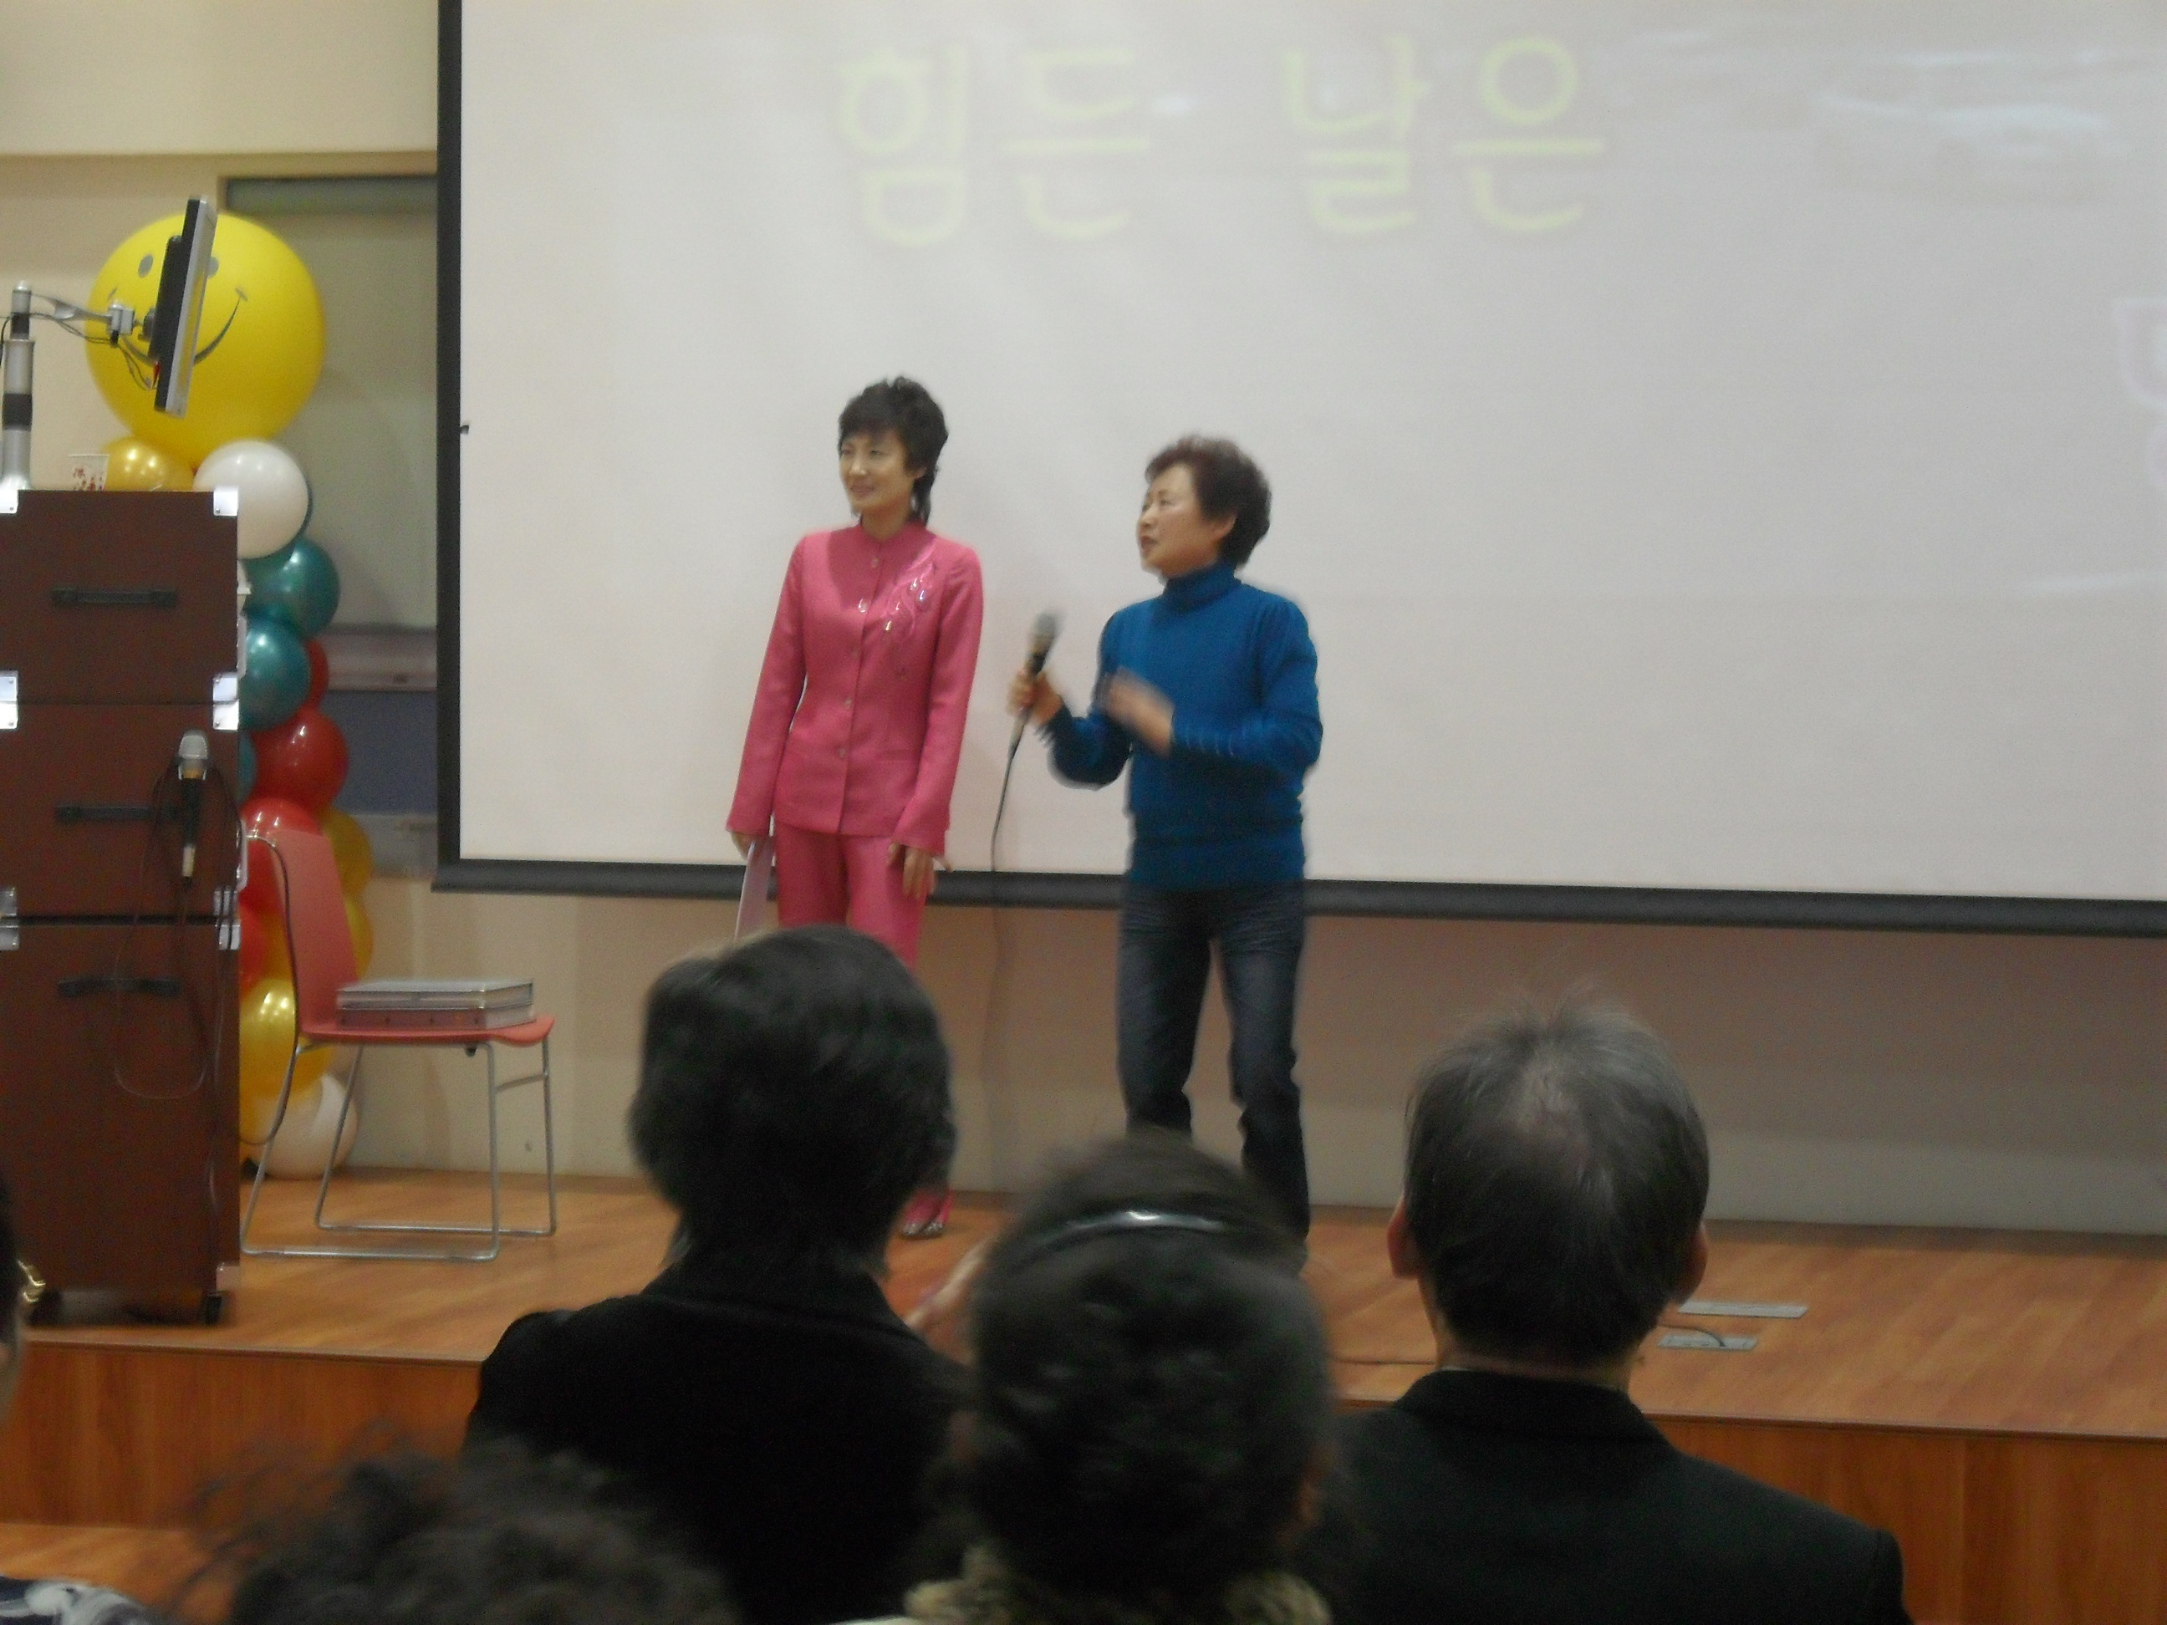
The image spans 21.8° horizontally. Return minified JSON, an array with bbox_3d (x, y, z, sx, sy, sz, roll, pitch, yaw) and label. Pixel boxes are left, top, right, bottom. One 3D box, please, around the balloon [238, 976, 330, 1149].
[{"bbox_3d":[-1.714,0.492,11.920,0.255,0.270,0.255,0,2,-9],"label":"balloon"}]

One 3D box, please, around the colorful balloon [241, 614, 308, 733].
[{"bbox_3d":[-1.755,-0.295,11.920,0.245,0.250,0.245,0,2,-9],"label":"colorful balloon"}]

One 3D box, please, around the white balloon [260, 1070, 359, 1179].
[{"bbox_3d":[-1.670,0.672,12.120,0.230,0.230,0.230,0,2,0],"label":"white balloon"}]

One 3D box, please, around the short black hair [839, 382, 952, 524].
[{"bbox_3d":[-0.375,-0.714,11.150,0.200,0.285,0.220,2,3,37],"label":"short black hair"}]

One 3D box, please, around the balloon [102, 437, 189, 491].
[{"bbox_3d":[-1.994,-0.689,11.970,0.250,0.245,0.250,0,2,-9],"label":"balloon"}]

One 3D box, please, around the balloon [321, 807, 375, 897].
[{"bbox_3d":[-1.641,0.086,12.200,0.225,0.230,0.225,0,2,0],"label":"balloon"}]

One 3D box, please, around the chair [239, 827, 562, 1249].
[{"bbox_3d":[-1.301,0.432,10.812,0.520,0.800,0.480,1,2,7],"label":"chair"}]

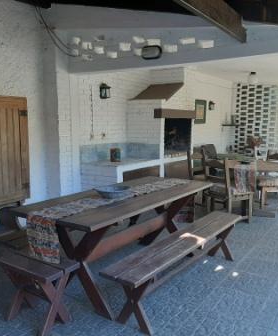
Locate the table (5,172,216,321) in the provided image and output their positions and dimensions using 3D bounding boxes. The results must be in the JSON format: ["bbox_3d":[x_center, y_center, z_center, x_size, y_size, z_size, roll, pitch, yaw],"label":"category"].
[{"bbox_3d":[-0.078,0.627,3.169,0.800,0.783,1.897,5,9,35],"label":"table"}]

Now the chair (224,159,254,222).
[{"bbox_3d":[1.433,0.316,4.939,0.433,0.906,0.412,2,8,14],"label":"chair"}]

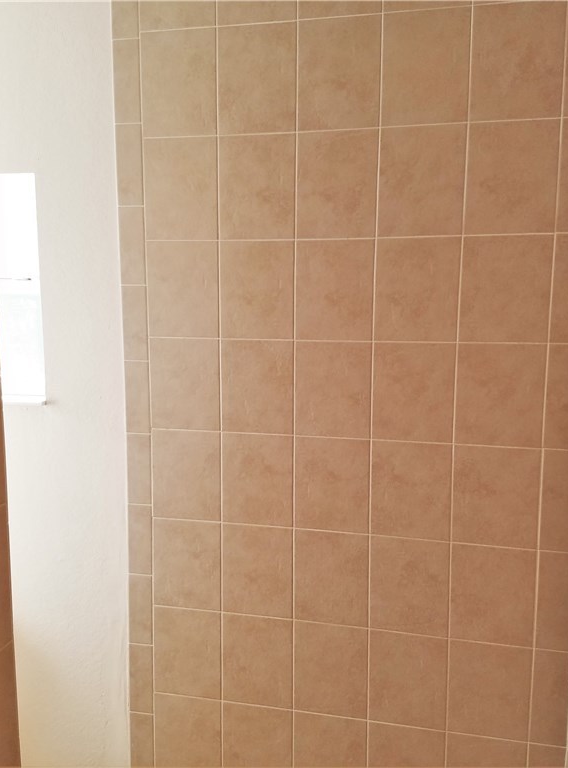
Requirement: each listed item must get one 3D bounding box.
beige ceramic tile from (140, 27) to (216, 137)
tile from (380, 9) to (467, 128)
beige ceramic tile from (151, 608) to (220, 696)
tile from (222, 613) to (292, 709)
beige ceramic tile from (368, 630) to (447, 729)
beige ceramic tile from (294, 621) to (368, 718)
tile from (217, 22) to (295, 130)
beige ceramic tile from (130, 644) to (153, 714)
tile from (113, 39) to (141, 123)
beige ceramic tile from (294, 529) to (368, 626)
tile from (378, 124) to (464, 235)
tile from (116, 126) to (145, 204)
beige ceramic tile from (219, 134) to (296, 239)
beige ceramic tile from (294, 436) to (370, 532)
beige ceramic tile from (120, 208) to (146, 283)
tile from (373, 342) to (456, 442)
[{"bbox_3d":[-0.264,-0.759,1.950,0.201,0.251,0.009,2,8,14],"label":"beige ceramic tile"},{"bbox_3d":[0.329,-0.732,1.786,0.200,0.250,0.010,2,9,14],"label":"tile"},{"bbox_3d":[-0.268,0.754,2.156,0.200,0.250,0.010,2,9,14],"label":"beige ceramic tile"},{"bbox_3d":[-0.071,0.761,2.114,0.201,0.252,0.009,2,8,14],"label":"tile"},{"bbox_3d":[0.327,0.775,2.016,0.201,0.252,0.009,2,8,14],"label":"beige ceramic tile"},{"bbox_3d":[0.128,0.771,2.074,0.201,0.251,0.009,2,8,14],"label":"beige ceramic tile"},{"bbox_3d":[-0.064,-0.745,1.885,0.200,0.250,0.010,2,9,14],"label":"tile"},{"bbox_3d":[-0.408,0.850,2.218,0.074,0.201,0.009,2,8,14],"label":"beige ceramic tile"},{"bbox_3d":[-0.398,-0.773,1.971,0.072,0.200,0.010,2,8,13],"label":"tile"},{"bbox_3d":[0.125,0.507,2.012,0.200,0.250,0.010,2,8,14],"label":"beige ceramic tile"},{"bbox_3d":[0.328,-0.478,1.823,0.200,0.250,0.010,2,8,14],"label":"tile"},{"bbox_3d":[-0.401,-0.569,2.007,0.074,0.201,0.009,2,8,14],"label":"tile"},{"bbox_3d":[-0.066,-0.495,1.929,0.200,0.251,0.010,2,8,13],"label":"beige ceramic tile"},{"bbox_3d":[0.125,0.260,1.977,0.200,0.250,0.010,2,8,14],"label":"beige ceramic tile"},{"bbox_3d":[-0.399,-0.364,2.041,0.074,0.201,0.009,2,8,14],"label":"beige ceramic tile"},{"bbox_3d":[0.323,0.021,1.909,0.201,0.252,0.009,2,8,14],"label":"tile"}]

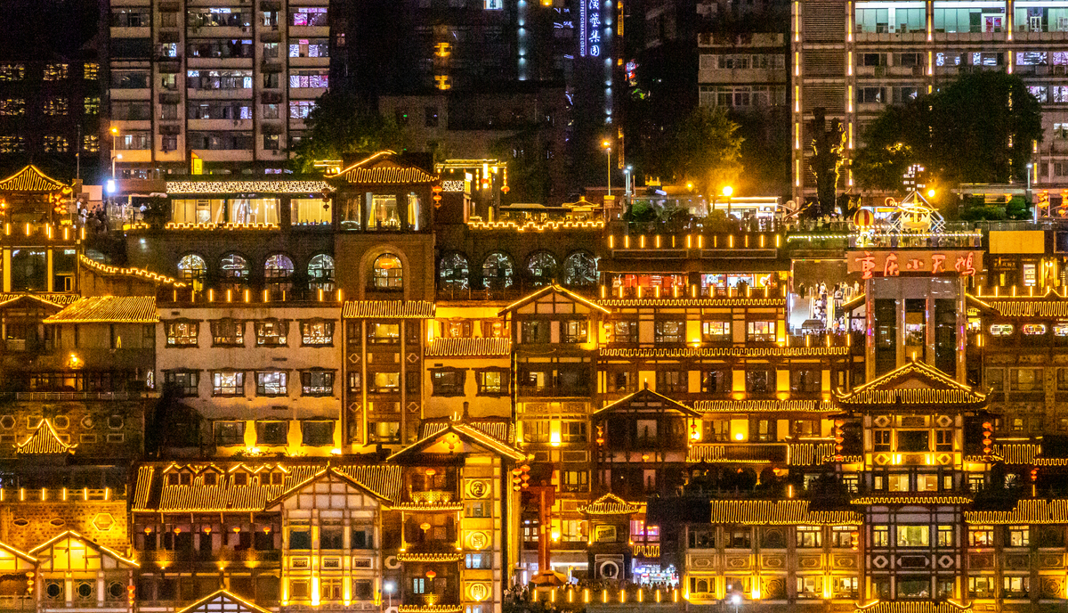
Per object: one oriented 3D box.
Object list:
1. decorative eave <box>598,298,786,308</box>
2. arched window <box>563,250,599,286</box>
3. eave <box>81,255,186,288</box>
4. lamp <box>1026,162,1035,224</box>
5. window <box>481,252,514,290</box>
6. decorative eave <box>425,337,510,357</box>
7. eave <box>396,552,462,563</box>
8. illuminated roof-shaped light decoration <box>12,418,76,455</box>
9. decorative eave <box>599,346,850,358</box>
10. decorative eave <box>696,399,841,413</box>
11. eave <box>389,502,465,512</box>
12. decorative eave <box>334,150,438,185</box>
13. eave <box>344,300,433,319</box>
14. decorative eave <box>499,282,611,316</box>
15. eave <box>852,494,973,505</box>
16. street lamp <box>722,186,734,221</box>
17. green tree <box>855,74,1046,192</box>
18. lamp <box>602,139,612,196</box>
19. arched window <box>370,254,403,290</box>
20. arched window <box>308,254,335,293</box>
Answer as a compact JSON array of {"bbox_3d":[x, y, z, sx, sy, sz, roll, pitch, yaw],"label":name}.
[{"bbox_3d":[14.207,-0.280,827.000,16.776,0.936,1.100,0,1,5],"label":"decorative eave"},{"bbox_3d":[4.228,-3.342,832.200,3.220,3.540,0.400,0,-2,0],"label":"arched window"},{"bbox_3d":[-32.630,-2.897,748.400,8.837,2.680,0.800,0,-1,0],"label":"eave"},{"bbox_3d":[42.248,-9.653,782.300,0.833,5.148,0.600,0,-1,0],"label":"lamp"},{"bbox_3d":[-2.956,-2.847,754.175,2.774,3.285,0.350,0,-1,0],"label":"window"},{"bbox_3d":[-5.918,3.614,820.750,7.460,1.750,1.500,0,-2,3],"label":"decorative eave"},{"bbox_3d":[-9.257,22.256,814.000,5.897,0.921,1.100,0,1,7],"label":"eave"},{"bbox_3d":[-39.460,10.520,742.000,4.800,2.800,3.300,0,-3,6],"label":"illuminated roof-shaped light decoration"},{"bbox_3d":[16.955,4.090,820.550,22.380,1.110,1.100,0,-2,0],"label":"decorative eave"},{"bbox_3d":[20.774,8.972,824.000,13.006,1.245,1.400,0,1,5],"label":"decorative eave"},{"bbox_3d":[-9.335,17.392,800.450,6.660,0.930,0.900,0,-2,0],"label":"eave"},{"bbox_3d":[-13.383,-12.499,830.500,9.460,3.210,5.000,0,-2,2],"label":"decorative eave"},{"bbox_3d":[-12.987,0.278,820.750,8.250,1.750,1.500,0,-2,3],"label":"eave"},{"bbox_3d":[1.686,-0.538,741.500,9.042,2.727,3.000,0,-1,0],"label":"decorative eave"},{"bbox_3d":[33.483,17.077,815.000,10.663,0.920,1.200,0,1,5],"label":"eave"},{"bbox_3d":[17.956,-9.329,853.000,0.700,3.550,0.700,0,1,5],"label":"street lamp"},{"bbox_3d":[35.964,-14.440,800.000,16.724,11.924,14.000,0,-1,0],"label":"green tree"},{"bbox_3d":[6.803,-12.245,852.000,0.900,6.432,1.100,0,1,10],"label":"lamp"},{"bbox_3d":[-11.943,-2.832,750.175,2.614,3.122,0.350,0,-1,0],"label":"arched window"},{"bbox_3d":[-17.372,-2.737,754.175,2.263,3.212,0.350,0,-1,0],"label":"arched window"}]

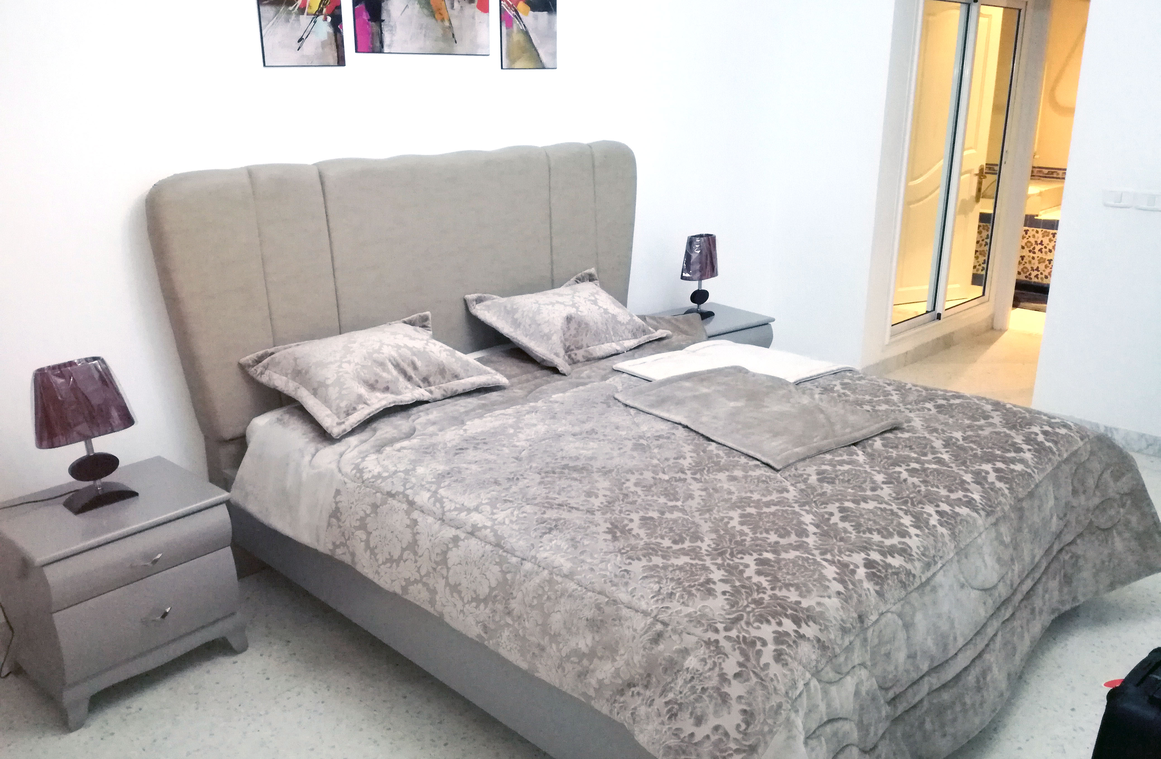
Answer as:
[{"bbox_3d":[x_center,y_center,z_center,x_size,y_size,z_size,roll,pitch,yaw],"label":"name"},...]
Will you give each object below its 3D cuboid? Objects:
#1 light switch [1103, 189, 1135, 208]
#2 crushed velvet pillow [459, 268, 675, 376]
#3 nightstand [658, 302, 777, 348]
[{"bbox_3d":[2.332,-0.784,3.928,0.122,0.078,0.014,16,24,41],"label":"light switch"},{"bbox_3d":[-0.010,-0.257,3.486,0.470,0.165,0.700,40,36,23],"label":"crushed velvet pillow"},{"bbox_3d":[0.641,-0.063,4.547,0.500,0.496,0.440,-15,22,-37],"label":"nightstand"}]

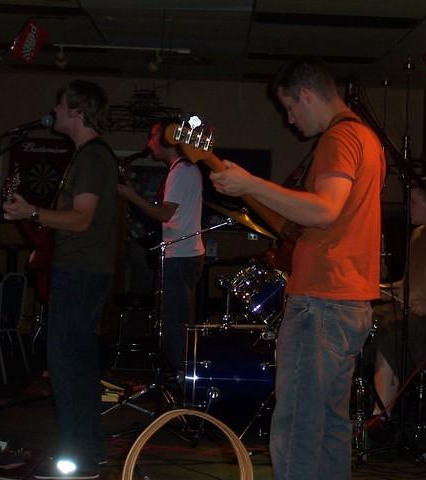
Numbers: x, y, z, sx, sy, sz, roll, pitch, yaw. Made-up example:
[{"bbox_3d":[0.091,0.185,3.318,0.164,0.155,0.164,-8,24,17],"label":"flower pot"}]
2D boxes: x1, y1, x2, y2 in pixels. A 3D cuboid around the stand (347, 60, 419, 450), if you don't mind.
[{"bbox_3d":[0.909,0.083,7.000,0.420,2.050,0.450,2,1,18],"label":"stand"}]

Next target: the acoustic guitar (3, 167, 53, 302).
[{"bbox_3d":[-0.842,-0.011,6.020,0.090,0.350,1.000,-3,-33,9],"label":"acoustic guitar"}]

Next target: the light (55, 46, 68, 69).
[{"bbox_3d":[-1.321,-1.592,11.450,0.110,0.190,0.120,1,1,0],"label":"light"}]

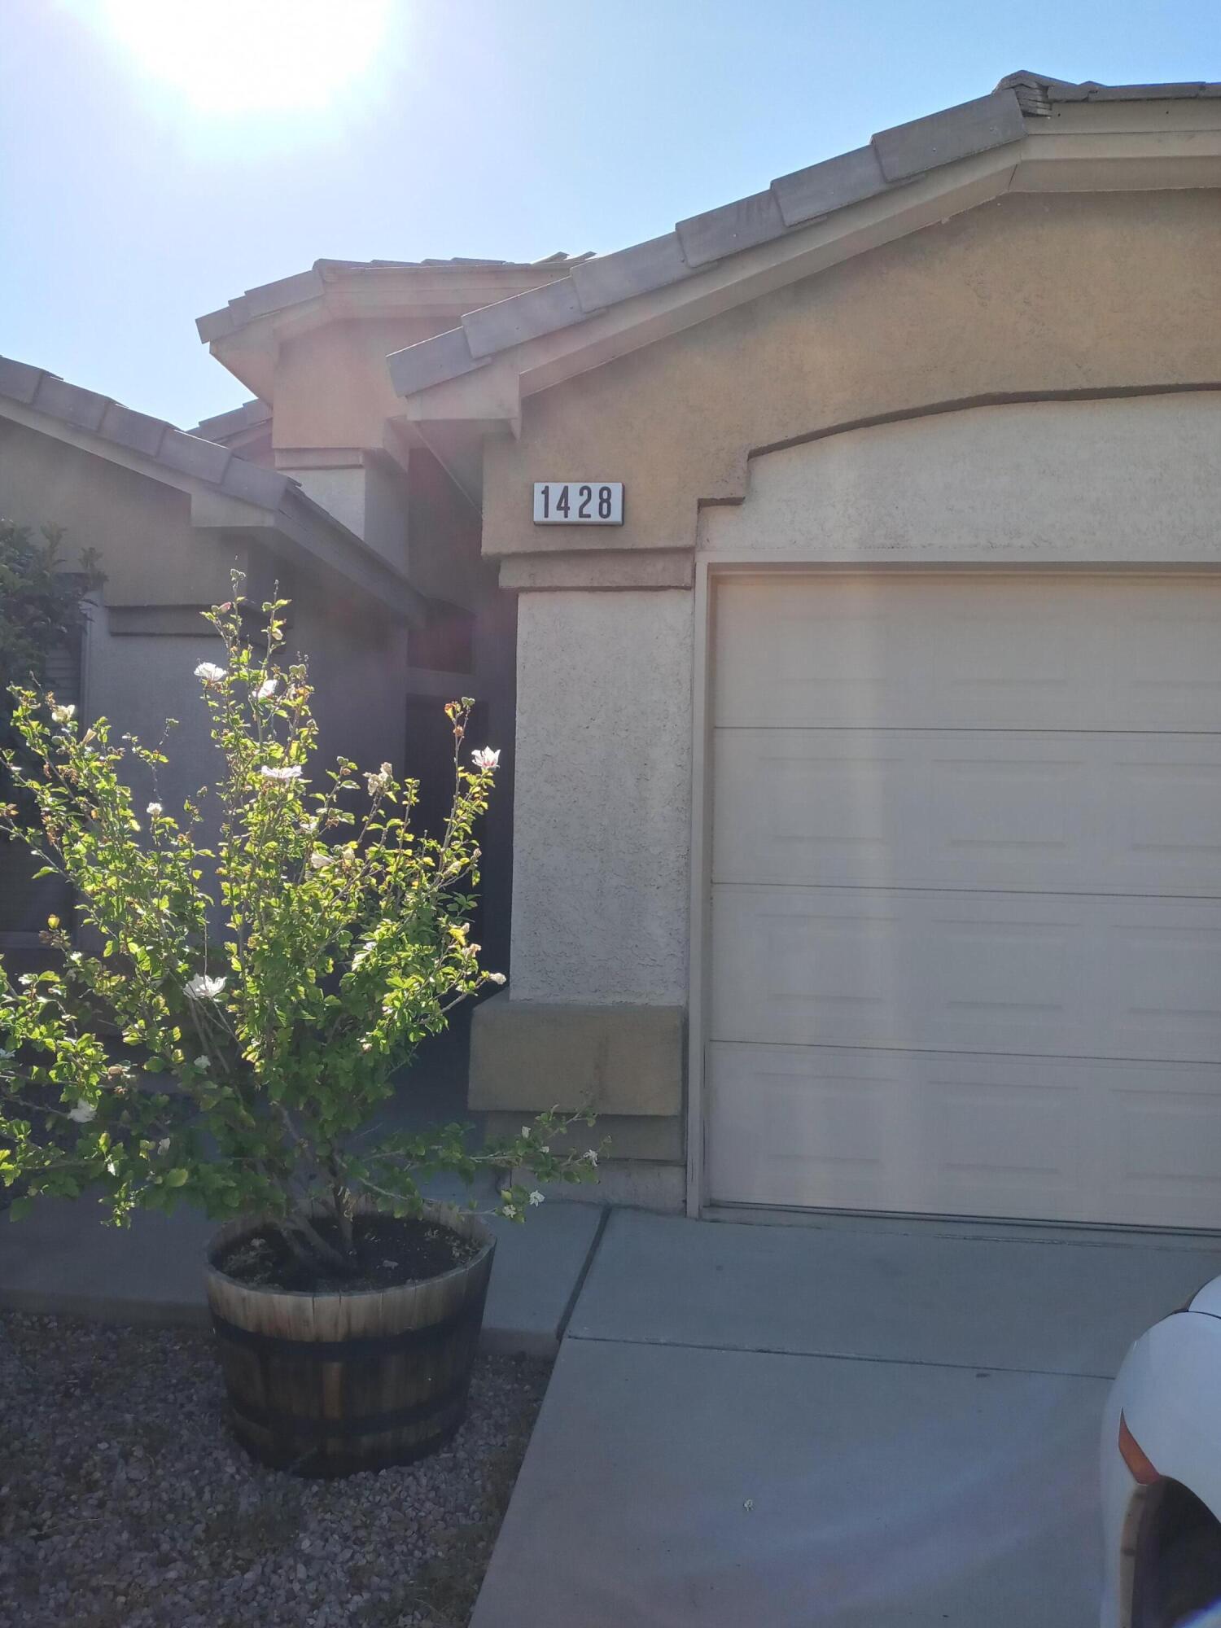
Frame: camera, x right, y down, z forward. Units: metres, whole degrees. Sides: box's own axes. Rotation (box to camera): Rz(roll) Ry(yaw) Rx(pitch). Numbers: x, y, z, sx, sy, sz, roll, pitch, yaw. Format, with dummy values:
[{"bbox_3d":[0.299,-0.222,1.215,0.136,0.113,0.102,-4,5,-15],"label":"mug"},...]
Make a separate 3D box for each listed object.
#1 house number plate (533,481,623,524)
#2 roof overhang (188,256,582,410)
[{"bbox_3d":[-0.100,-0.998,4.246,0.286,0.126,0.050,1,0,6],"label":"house number plate"},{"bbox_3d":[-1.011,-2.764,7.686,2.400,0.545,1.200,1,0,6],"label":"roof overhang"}]

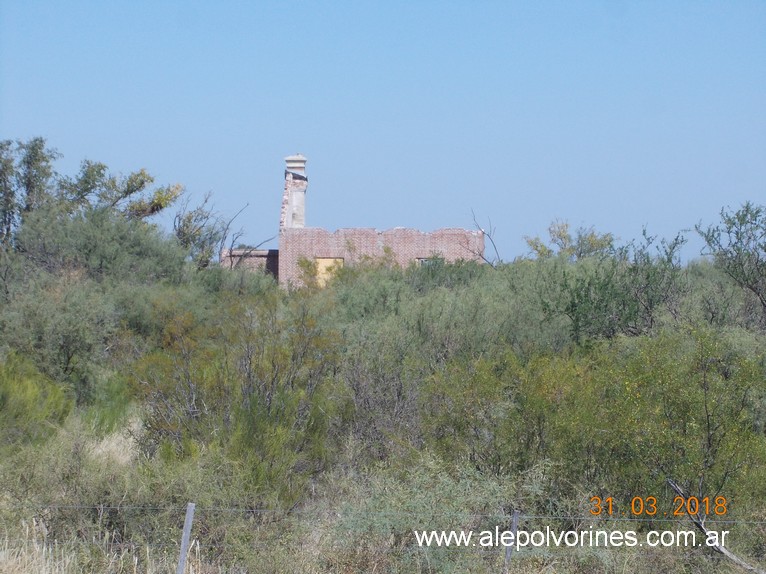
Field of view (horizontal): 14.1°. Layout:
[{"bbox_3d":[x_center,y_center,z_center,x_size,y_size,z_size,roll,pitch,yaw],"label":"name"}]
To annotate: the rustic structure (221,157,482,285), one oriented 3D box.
[{"bbox_3d":[-1.400,-2.250,141.500,11.900,7.400,7.500,0,0,0],"label":"rustic structure"}]

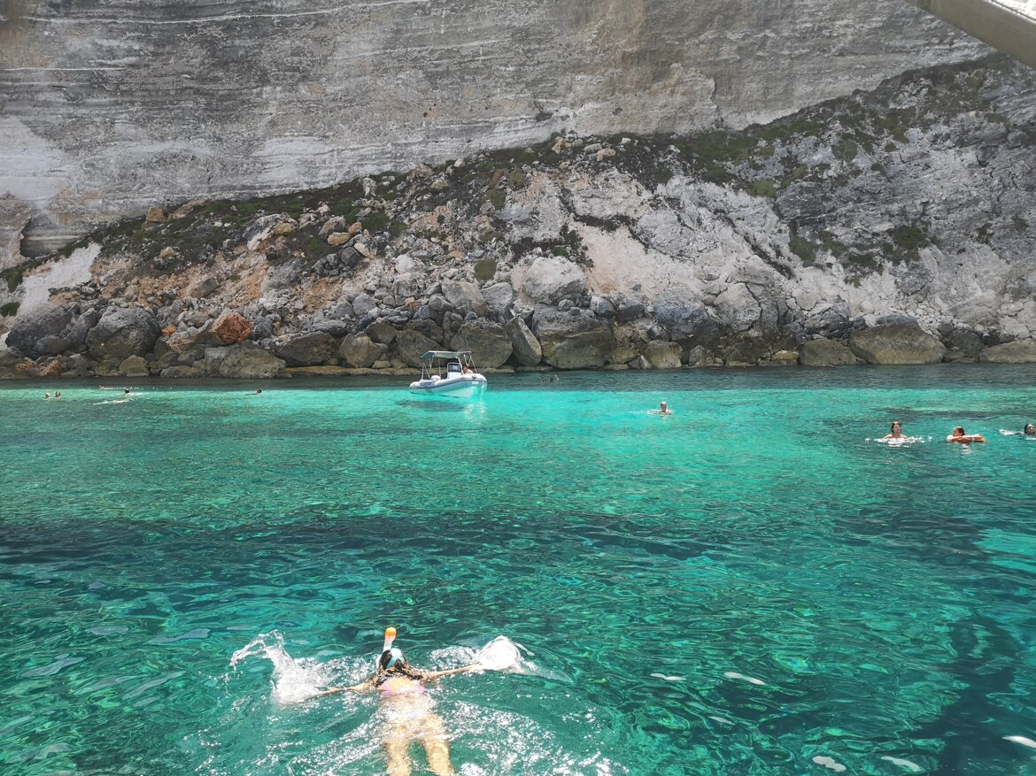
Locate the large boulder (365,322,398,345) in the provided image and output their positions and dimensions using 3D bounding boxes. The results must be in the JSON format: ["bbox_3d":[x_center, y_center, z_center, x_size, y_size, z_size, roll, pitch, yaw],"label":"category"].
[{"bbox_3d":[-9.737,-3.844,57.500,2.269,1.639,1.928,-1,3,-10],"label":"large boulder"}]

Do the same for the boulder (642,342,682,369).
[{"bbox_3d":[10.864,-2.393,61.000,2.980,2.170,2.460,-1,3,-11],"label":"boulder"}]

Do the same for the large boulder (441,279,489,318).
[{"bbox_3d":[-3.979,-6.635,60.000,3.320,3.040,2.740,-1,3,-11],"label":"large boulder"}]

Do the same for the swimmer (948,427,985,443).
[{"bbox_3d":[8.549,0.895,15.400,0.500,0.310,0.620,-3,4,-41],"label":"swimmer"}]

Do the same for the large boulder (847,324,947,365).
[{"bbox_3d":[30.690,-3.386,65.500,7.800,3.570,4.820,-1,3,-11],"label":"large boulder"}]

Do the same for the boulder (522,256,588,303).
[{"bbox_3d":[2.885,-8.763,65.000,5.272,3.847,4.217,0,3,3],"label":"boulder"}]

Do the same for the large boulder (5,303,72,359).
[{"bbox_3d":[-32.582,-3.825,55.000,4.440,3.920,3.670,-1,3,-11],"label":"large boulder"}]

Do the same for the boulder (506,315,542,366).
[{"bbox_3d":[0.410,-3.340,57.500,2.567,3.655,2.647,0,3,0],"label":"boulder"}]

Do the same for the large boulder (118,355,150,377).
[{"bbox_3d":[-24.649,-1.351,52.000,1.990,1.630,1.640,-1,3,-11],"label":"large boulder"}]

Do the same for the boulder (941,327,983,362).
[{"bbox_3d":[39.575,-3.788,72.000,3.788,3.157,3.220,2,4,29],"label":"boulder"}]

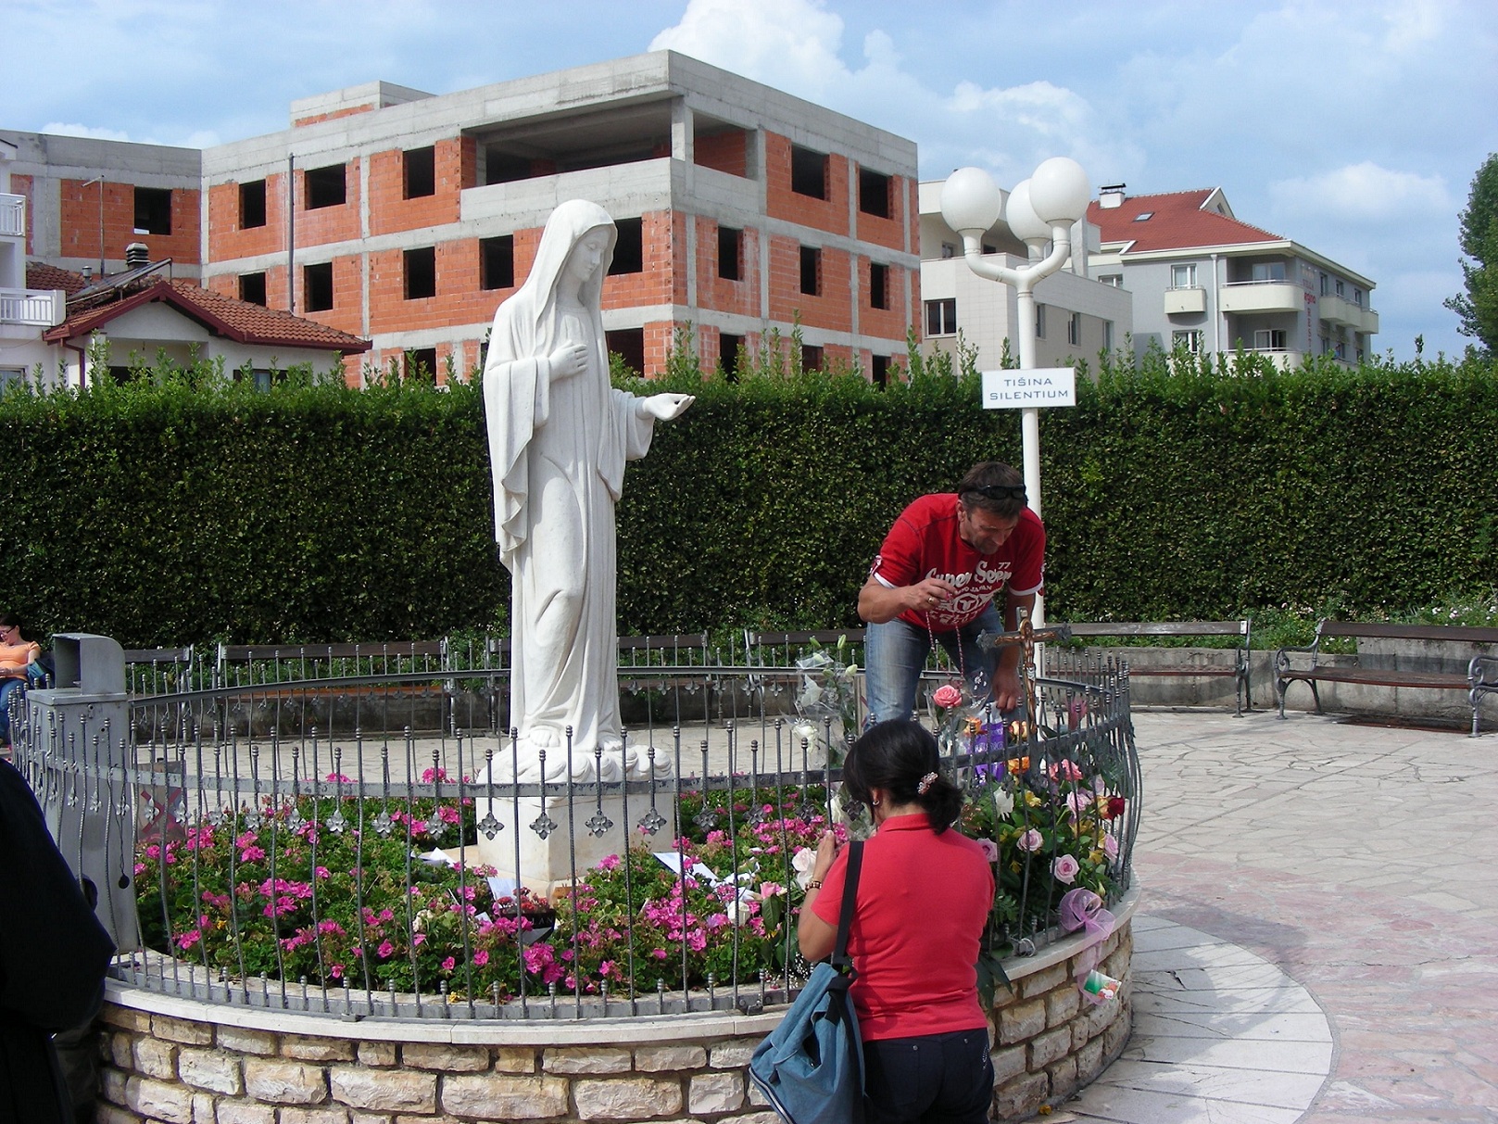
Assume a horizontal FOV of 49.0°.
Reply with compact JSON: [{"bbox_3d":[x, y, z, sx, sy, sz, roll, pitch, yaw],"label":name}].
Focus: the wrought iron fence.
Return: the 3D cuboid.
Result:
[{"bbox_3d":[-0.539,0.708,5.566,3.680,0.750,3.600,-1,2,0],"label":"wrought iron fence"}]

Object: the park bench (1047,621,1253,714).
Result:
[{"bbox_3d":[3.240,0.862,13.332,1.780,0.760,0.650,0,2,15],"label":"park bench"}]

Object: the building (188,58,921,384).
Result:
[{"bbox_3d":[-6.661,-7.372,57.609,20.300,14.900,14.700,0,2,34],"label":"building"}]

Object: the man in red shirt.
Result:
[{"bbox_3d":[0.630,0.374,5.113,0.600,1.400,0.720,-1,2,-8],"label":"man in red shirt"}]

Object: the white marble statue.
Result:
[{"bbox_3d":[-0.567,-0.233,5.595,0.660,1.950,0.600,-2,2,-36],"label":"white marble statue"}]

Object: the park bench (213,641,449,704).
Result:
[{"bbox_3d":[-3.222,0.968,12.732,1.820,0.760,0.650,-1,2,-12],"label":"park bench"}]

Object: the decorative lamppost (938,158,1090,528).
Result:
[{"bbox_3d":[1.941,-0.746,11.484,1.060,4.100,1.060,-2,2,0],"label":"decorative lamppost"}]

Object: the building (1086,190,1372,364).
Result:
[{"bbox_3d":[22.621,-9.613,83.367,14.500,17.100,14.900,0,2,35],"label":"building"}]

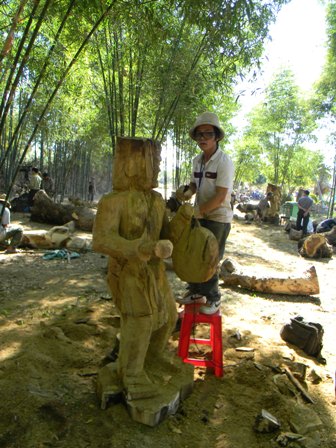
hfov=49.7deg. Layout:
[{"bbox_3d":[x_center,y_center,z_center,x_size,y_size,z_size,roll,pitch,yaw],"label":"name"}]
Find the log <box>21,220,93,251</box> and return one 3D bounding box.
[{"bbox_3d":[-2.727,0.299,8.829,1.650,0.540,0.550,1,6,0],"label":"log"}]

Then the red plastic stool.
[{"bbox_3d":[0.284,0.970,3.100,0.370,0.470,0.370,3,6,14],"label":"red plastic stool"}]

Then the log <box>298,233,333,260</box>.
[{"bbox_3d":[3.441,0.455,8.529,0.750,0.560,0.650,4,6,23],"label":"log"}]

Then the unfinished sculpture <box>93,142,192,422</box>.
[{"bbox_3d":[-0.167,0.336,2.596,0.560,1.810,0.620,5,7,37],"label":"unfinished sculpture"}]

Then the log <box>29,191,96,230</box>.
[{"bbox_3d":[-3.942,-0.426,13.231,2.800,1.060,1.000,4,6,25],"label":"log"}]

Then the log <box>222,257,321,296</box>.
[{"bbox_3d":[1.583,0.795,5.703,1.470,0.380,0.360,4,6,26],"label":"log"}]

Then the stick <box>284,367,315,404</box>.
[{"bbox_3d":[1.003,1.219,2.822,0.050,0.050,0.470,1,6,-6],"label":"stick"}]

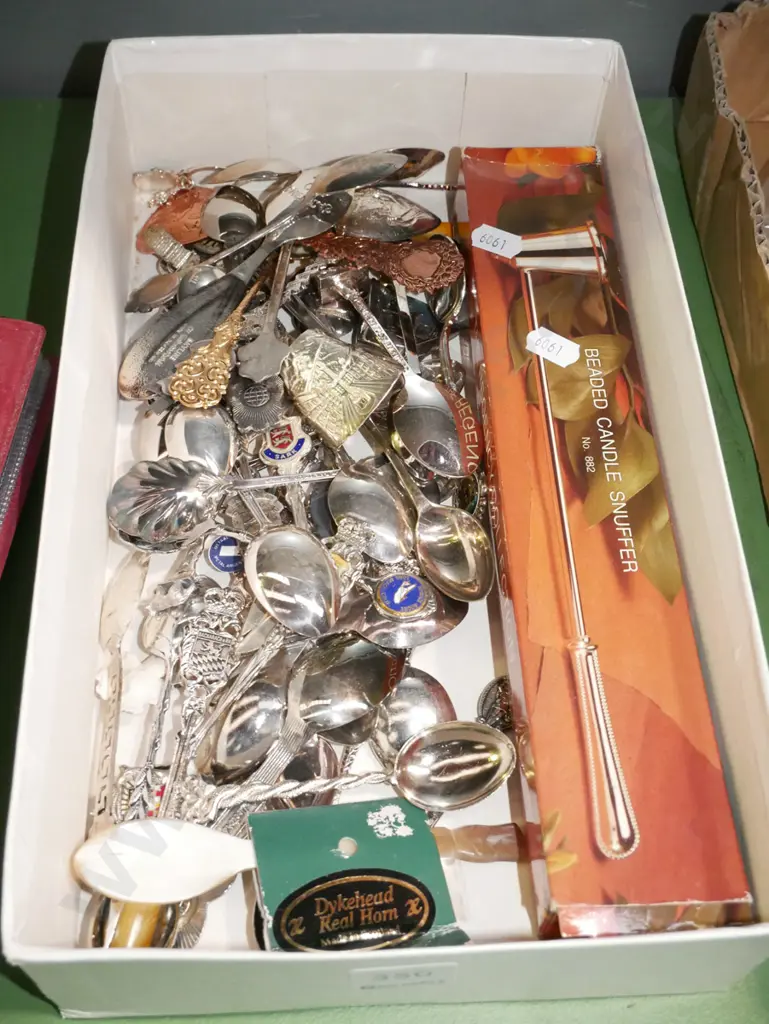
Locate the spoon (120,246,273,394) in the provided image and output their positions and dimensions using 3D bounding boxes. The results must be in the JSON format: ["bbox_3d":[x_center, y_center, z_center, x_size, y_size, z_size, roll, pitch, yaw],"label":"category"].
[{"bbox_3d":[-0.064,-0.078,0.405,0.032,0.017,0.092,35,74,16],"label":"spoon"}]

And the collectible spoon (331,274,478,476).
[{"bbox_3d":[0.005,-0.053,0.399,0.026,0.016,0.104,-25,64,-15],"label":"collectible spoon"}]

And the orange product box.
[{"bbox_3d":[0.067,-0.011,0.379,0.056,0.030,0.297,-1,61,-3],"label":"orange product box"}]

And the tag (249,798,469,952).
[{"bbox_3d":[-0.008,0.110,0.313,0.060,0.008,0.045,0,62,-21],"label":"tag"}]

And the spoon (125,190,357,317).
[{"bbox_3d":[-0.056,-0.102,0.418,0.100,0.016,0.022,-28,66,-8],"label":"spoon"}]

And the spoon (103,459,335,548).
[{"bbox_3d":[-0.045,-0.010,0.372,0.103,0.016,0.031,-7,62,-2],"label":"spoon"}]

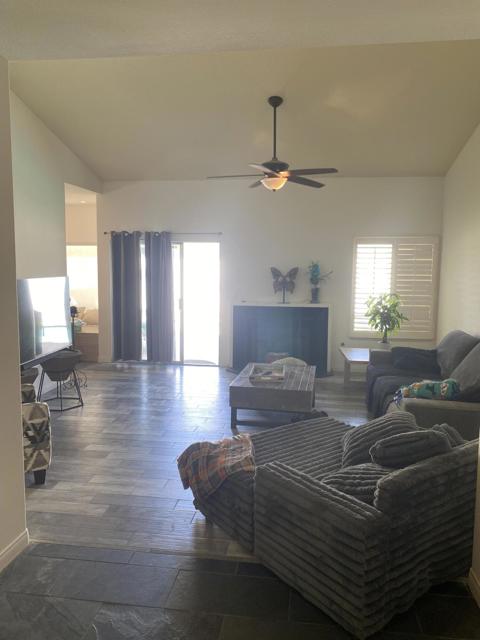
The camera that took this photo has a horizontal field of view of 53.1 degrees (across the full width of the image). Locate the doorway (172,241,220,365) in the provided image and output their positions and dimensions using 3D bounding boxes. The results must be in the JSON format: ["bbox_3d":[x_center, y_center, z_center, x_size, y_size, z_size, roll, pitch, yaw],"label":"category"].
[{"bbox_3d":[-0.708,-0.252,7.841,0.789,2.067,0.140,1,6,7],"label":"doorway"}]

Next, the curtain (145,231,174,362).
[{"bbox_3d":[-1.306,-0.359,7.794,0.484,2.108,0.130,1,6,7],"label":"curtain"}]

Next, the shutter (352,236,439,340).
[{"bbox_3d":[2.366,-0.473,7.373,1.285,1.587,0.090,1,6,7],"label":"shutter"}]

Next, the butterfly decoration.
[{"bbox_3d":[0.689,-0.527,7.386,0.432,0.556,0.110,1,6,7],"label":"butterfly decoration"}]

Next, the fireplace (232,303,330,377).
[{"bbox_3d":[0.659,0.278,7.504,1.520,1.073,0.390,1,6,7],"label":"fireplace"}]

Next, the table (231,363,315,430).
[{"bbox_3d":[0.403,0.819,5.240,0.800,0.440,1.200,2,6,10],"label":"table"}]

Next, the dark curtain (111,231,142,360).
[{"bbox_3d":[-1.857,-0.368,7.862,0.526,2.114,0.130,1,6,7],"label":"dark curtain"}]

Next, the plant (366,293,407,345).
[{"bbox_3d":[2.150,0.020,7.023,0.617,0.814,0.580,1,6,7],"label":"plant"}]

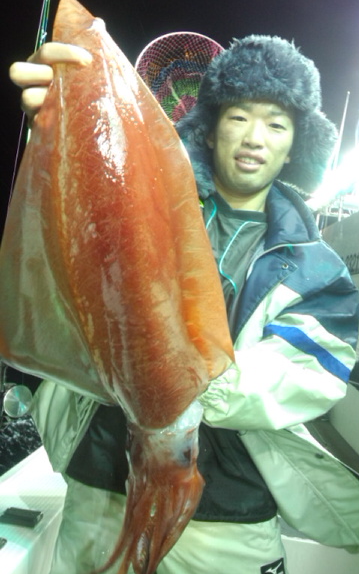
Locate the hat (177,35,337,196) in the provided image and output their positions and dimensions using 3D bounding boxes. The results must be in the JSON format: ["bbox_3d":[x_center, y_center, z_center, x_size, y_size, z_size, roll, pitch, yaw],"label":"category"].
[{"bbox_3d":[0.146,-0.310,0.880,0.295,0.290,0.270,11,10,4],"label":"hat"}]

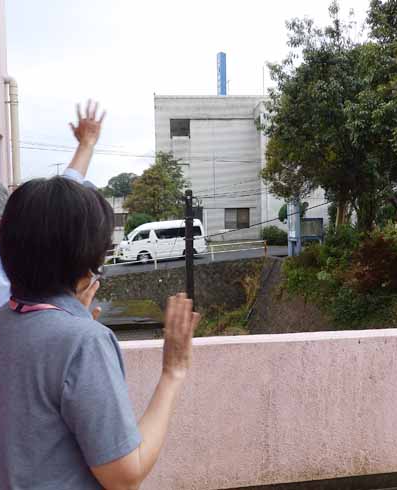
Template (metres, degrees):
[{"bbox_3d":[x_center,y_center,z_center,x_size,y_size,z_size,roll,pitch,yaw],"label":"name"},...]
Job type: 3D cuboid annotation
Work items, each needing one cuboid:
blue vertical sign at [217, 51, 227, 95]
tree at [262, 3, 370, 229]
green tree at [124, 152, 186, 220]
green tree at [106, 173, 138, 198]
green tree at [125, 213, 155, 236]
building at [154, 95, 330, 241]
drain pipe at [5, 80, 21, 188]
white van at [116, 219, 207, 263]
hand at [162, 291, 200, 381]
[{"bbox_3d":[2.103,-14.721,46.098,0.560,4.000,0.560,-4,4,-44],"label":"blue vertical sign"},{"bbox_3d":[5.972,-5.842,26.252,5.600,12.000,5.400,-1,2,0],"label":"tree"},{"bbox_3d":[-2.976,-3.211,37.134,4.200,6.400,4.100,-1,2,0],"label":"green tree"},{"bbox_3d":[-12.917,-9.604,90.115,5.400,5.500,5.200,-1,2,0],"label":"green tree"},{"bbox_3d":[-3.896,-0.855,35.050,2.000,2.400,2.000,-1,2,0],"label":"green tree"},{"bbox_3d":[3.480,-5.792,45.200,13.800,11.100,10.500,-1,2,0],"label":"building"},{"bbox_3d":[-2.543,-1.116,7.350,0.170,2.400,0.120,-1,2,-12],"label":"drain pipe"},{"bbox_3d":[-2.169,-0.297,31.400,5.300,2.280,1.880,-5,4,-25],"label":"white van"},{"bbox_3d":[-0.037,0.199,1.150,0.085,0.185,0.060,9,-6,-17],"label":"hand"}]

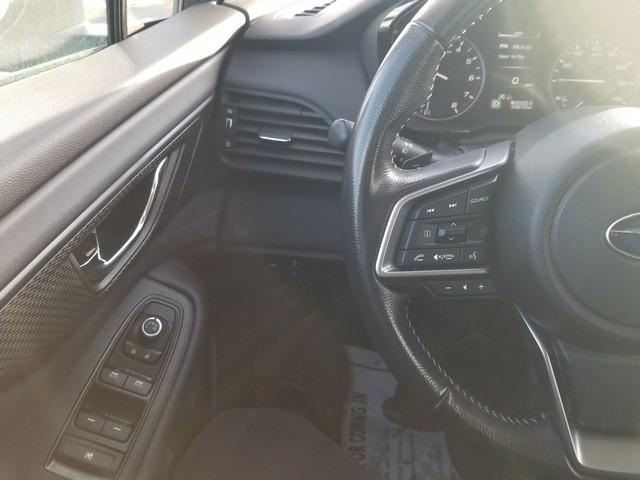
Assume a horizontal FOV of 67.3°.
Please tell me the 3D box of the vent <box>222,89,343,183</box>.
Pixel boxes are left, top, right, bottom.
[{"bbox_3d":[-0.026,-0.110,0.493,0.140,0.082,0.040,10,21,11],"label":"vent"}]

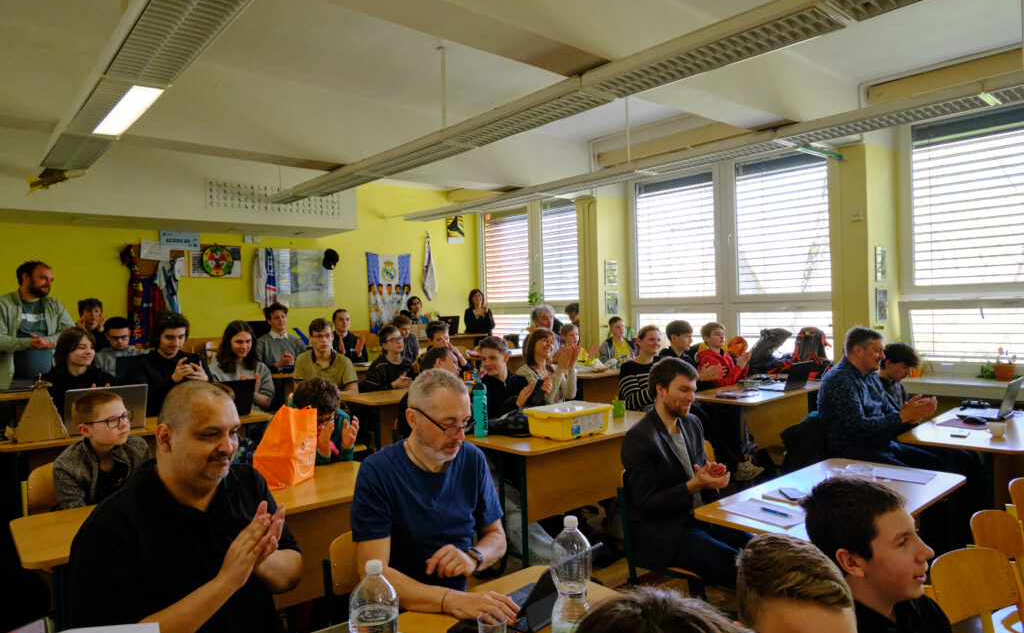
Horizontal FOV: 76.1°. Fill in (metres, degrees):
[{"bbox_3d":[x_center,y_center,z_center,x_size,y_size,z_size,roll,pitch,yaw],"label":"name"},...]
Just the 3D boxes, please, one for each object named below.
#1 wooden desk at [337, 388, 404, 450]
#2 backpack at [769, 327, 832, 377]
[{"bbox_3d":[-0.562,0.923,4.823,1.290,0.750,0.590,-2,1,-41],"label":"wooden desk"},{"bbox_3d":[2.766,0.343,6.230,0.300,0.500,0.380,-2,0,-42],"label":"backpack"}]

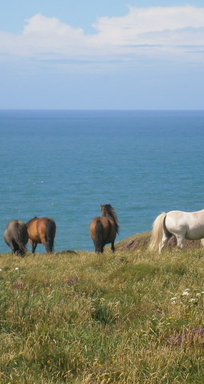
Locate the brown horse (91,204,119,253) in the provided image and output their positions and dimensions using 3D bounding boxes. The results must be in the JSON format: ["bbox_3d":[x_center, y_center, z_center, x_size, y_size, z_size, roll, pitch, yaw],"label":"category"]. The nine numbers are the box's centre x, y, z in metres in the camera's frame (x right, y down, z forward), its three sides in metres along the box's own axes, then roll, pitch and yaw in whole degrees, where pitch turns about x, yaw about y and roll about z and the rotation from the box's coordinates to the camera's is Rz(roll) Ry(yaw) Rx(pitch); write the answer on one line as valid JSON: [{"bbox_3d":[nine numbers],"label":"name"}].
[{"bbox_3d":[0.089,1.124,44.500,0.570,1.504,1.750,1,3,14],"label":"brown horse"}]

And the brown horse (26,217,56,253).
[{"bbox_3d":[-1.951,1.311,44.500,0.550,1.132,1.800,-2,4,-30],"label":"brown horse"}]

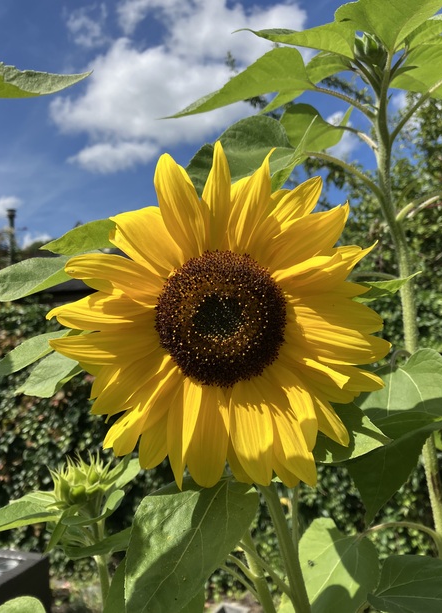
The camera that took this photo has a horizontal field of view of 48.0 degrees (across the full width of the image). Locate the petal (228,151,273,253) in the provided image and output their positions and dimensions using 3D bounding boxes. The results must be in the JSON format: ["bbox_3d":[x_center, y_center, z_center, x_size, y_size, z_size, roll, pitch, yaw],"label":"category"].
[{"bbox_3d":[0.026,-0.089,0.420,0.028,0.090,0.020,17,0,0],"label":"petal"}]

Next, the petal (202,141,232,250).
[{"bbox_3d":[-0.004,-0.094,0.420,0.026,0.092,0.018,1,0,0],"label":"petal"}]

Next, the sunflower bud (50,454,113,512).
[{"bbox_3d":[-0.155,0.195,0.550,0.071,0.066,0.070,-2,-3,0],"label":"sunflower bud"}]

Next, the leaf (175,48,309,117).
[{"bbox_3d":[0.025,-0.271,0.600,0.170,0.080,0.100,-1,-4,-14],"label":"leaf"}]

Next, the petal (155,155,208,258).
[{"bbox_3d":[-0.034,-0.085,0.420,0.033,0.090,0.020,-15,0,0],"label":"petal"}]

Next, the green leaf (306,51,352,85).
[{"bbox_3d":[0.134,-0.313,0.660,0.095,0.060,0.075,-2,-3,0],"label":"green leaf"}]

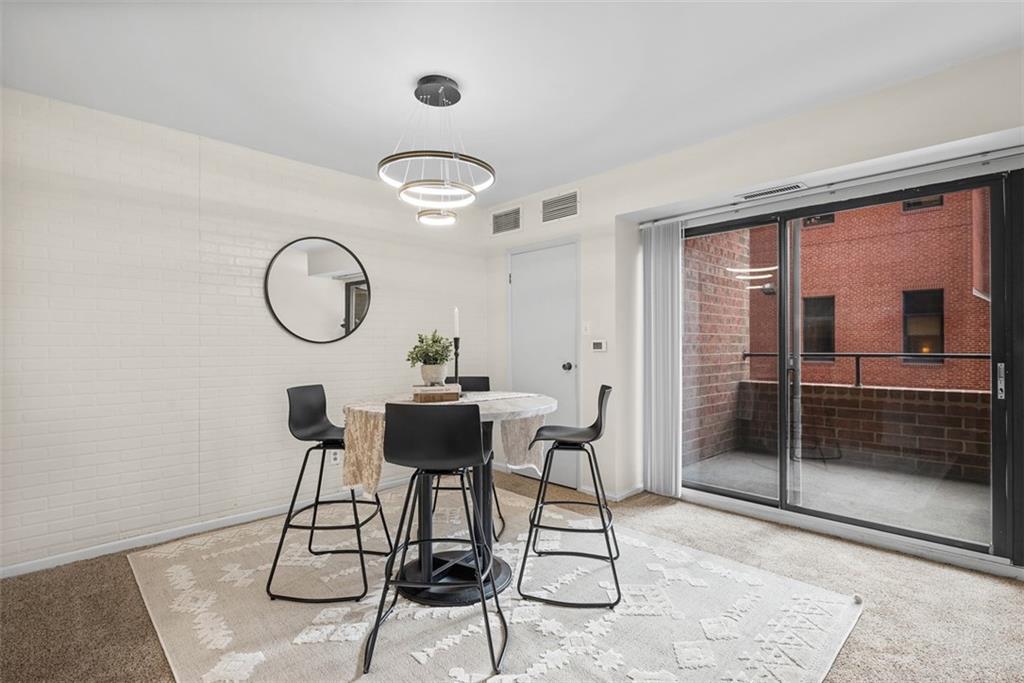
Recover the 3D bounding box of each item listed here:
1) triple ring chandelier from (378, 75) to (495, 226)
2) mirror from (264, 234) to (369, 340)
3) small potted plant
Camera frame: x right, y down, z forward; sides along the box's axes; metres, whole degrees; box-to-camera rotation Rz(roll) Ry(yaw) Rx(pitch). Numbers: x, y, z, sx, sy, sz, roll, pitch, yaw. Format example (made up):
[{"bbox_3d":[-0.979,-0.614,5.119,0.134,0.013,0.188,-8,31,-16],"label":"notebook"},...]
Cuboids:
[{"bbox_3d":[-0.386,-0.972,2.507,0.594,0.698,0.594,0,0,0],"label":"triple ring chandelier"},{"bbox_3d":[-1.427,-0.382,3.591,0.781,0.781,0.027,0,0,-43],"label":"mirror"},{"bbox_3d":[-0.435,0.084,2.574,0.250,0.299,0.244,0,0,0],"label":"small potted plant"}]

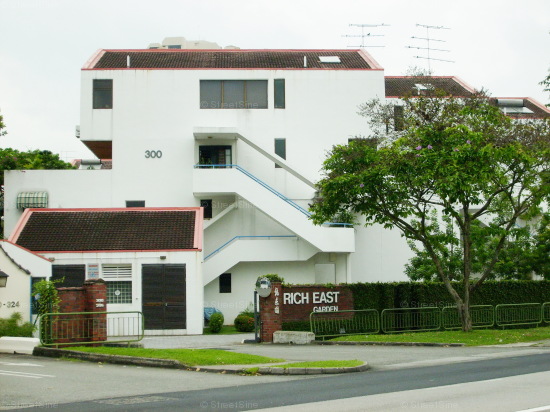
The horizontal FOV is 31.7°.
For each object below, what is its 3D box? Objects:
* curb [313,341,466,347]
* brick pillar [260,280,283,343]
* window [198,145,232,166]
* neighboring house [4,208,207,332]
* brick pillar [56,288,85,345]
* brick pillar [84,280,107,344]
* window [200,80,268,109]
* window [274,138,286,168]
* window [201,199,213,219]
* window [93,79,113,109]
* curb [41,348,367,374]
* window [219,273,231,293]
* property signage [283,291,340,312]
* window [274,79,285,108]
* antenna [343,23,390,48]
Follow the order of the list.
[{"bbox_3d":[3.100,3.805,26.805,4.351,0.130,0.220,-3,-5,23],"label":"curb"},{"bbox_3d":[-0.112,3.367,30.745,0.440,1.870,0.500,4,-7,-45],"label":"brick pillar"},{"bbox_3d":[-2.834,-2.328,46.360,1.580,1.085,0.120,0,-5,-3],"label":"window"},{"bbox_3d":[-6.670,2.516,39.346,7.500,5.250,5.200,0,-5,-3],"label":"neighboring house"},{"bbox_3d":[-5.303,2.863,25.051,0.850,1.520,0.380,4,-7,-45],"label":"brick pillar"},{"bbox_3d":[-5.274,3.157,28.502,0.460,1.900,0.460,4,-7,-43],"label":"brick pillar"},{"bbox_3d":[-1.976,-5.371,46.671,3.275,1.421,0.120,0,-5,-3],"label":"window"},{"bbox_3d":[0.277,-2.550,47.054,0.550,1.450,0.120,0,-5,-3],"label":"window"},{"bbox_3d":[-3.253,0.158,46.121,0.555,0.883,0.120,0,-5,-3],"label":"window"},{"bbox_3d":[-8.232,-5.342,46.356,0.944,1.425,0.120,0,-5,-3],"label":"window"},{"bbox_3d":[-2.706,3.478,21.820,10.060,0.200,2.290,-4,-6,33],"label":"curb"},{"bbox_3d":[-2.363,3.708,46.350,0.560,0.940,0.120,0,-5,-3],"label":"window"},{"bbox_3d":[1.174,3.017,30.382,2.504,0.639,0.060,4,-7,-43],"label":"property signage"},{"bbox_3d":[0.244,-5.464,47.308,0.550,1.480,0.120,0,-5,-3],"label":"window"},{"bbox_3d":[4.770,-8.809,50.500,2.500,1.450,1.100,0,-5,-3],"label":"antenna"}]

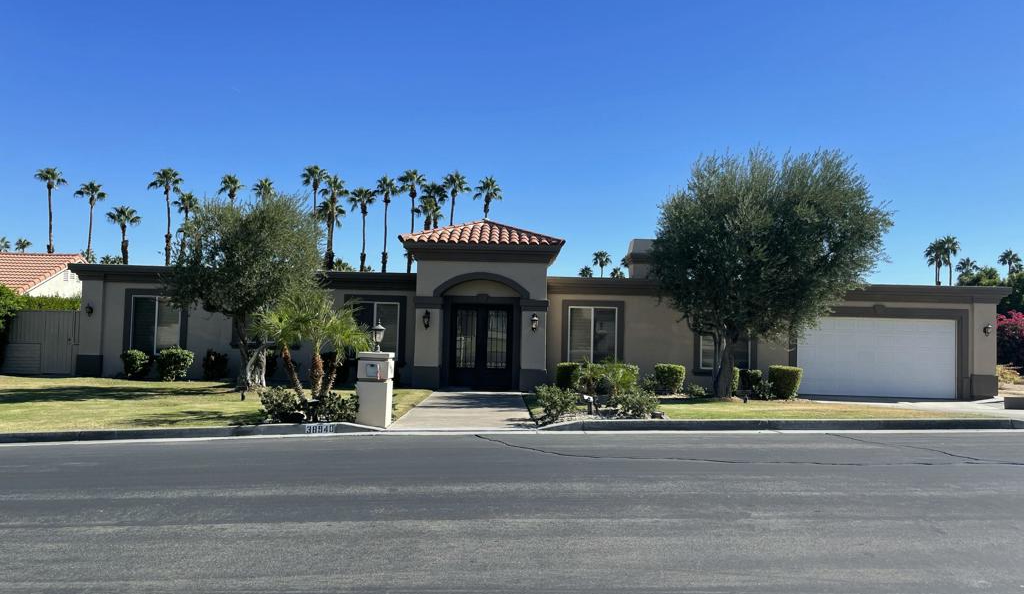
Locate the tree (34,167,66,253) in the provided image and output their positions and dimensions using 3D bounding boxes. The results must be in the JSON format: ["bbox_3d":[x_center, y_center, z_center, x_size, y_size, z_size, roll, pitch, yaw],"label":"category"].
[{"bbox_3d":[-47.624,-4.658,78.636,3.000,17.310,3.000,1,-2,0],"label":"tree"}]

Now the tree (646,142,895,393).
[{"bbox_3d":[7.221,-0.654,21.400,6.734,6.901,6.200,1,-2,0],"label":"tree"}]

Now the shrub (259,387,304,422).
[{"bbox_3d":[-4.016,1.864,13.400,0.800,0.610,0.750,1,-2,0],"label":"shrub"}]

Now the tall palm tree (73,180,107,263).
[{"bbox_3d":[-36.427,-3.103,65.703,2.976,13.634,2.976,1,-2,0],"label":"tall palm tree"}]

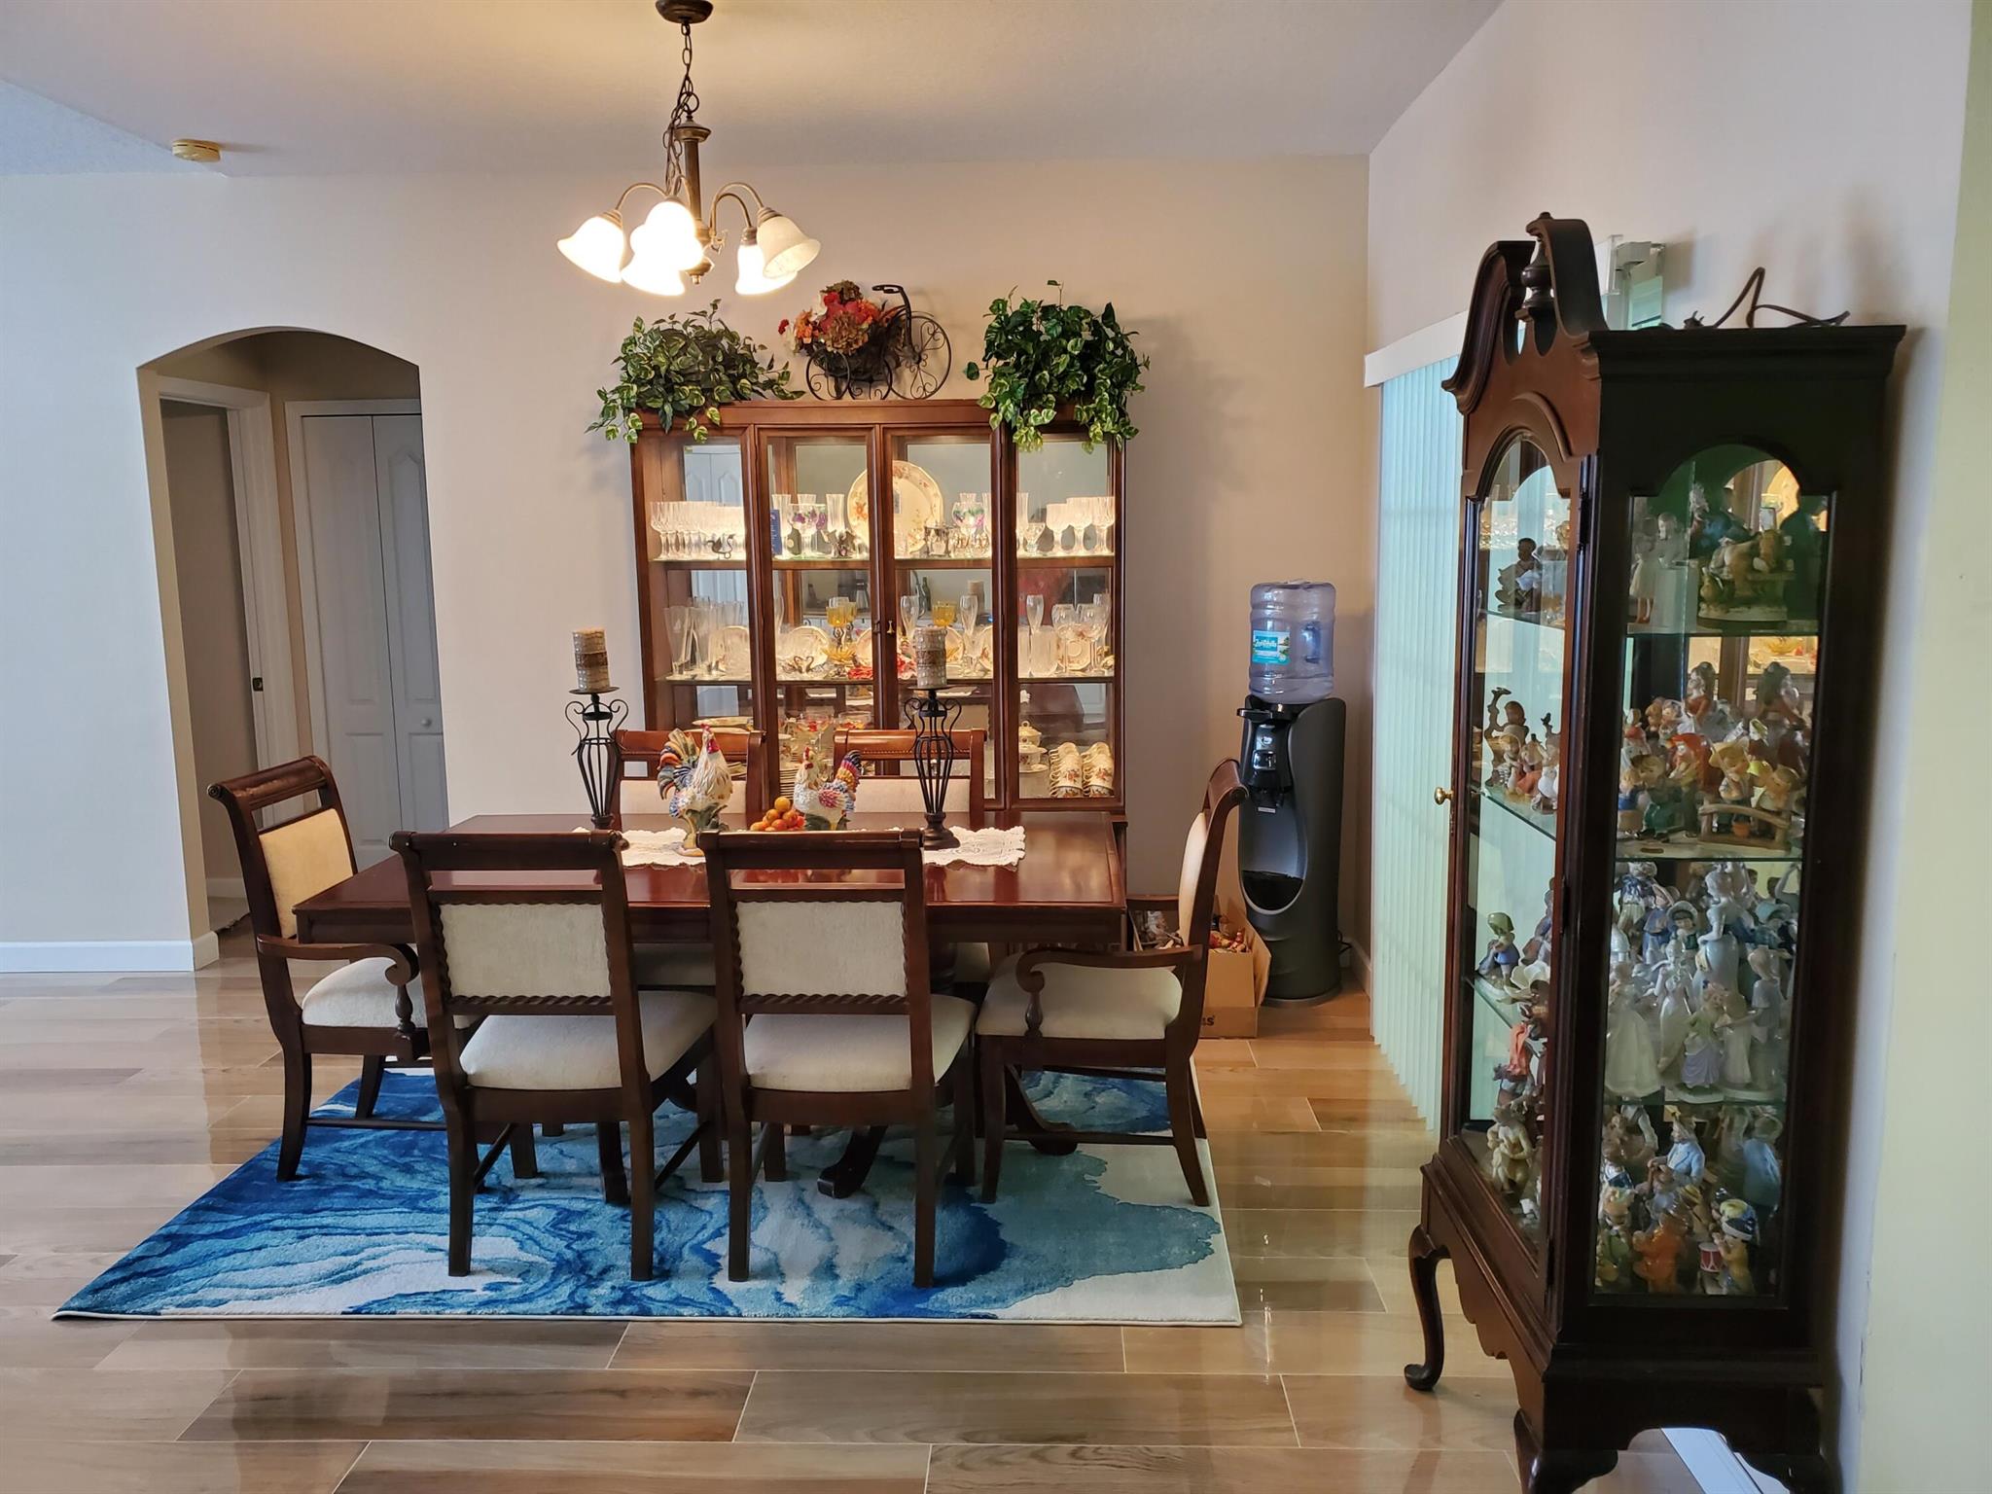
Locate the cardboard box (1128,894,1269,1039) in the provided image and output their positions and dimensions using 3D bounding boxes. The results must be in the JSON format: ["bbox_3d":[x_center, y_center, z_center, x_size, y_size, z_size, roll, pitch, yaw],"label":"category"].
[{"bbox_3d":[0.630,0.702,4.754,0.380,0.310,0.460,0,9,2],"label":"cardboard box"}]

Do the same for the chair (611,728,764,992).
[{"bbox_3d":[-0.896,0.474,4.100,0.530,0.970,0.655,0,9,3],"label":"chair"}]

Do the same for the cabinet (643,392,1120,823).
[{"bbox_3d":[-0.358,-0.137,4.933,1.564,1.936,0.430,0,9,2],"label":"cabinet"}]

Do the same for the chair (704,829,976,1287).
[{"bbox_3d":[-0.324,0.601,3.274,0.510,0.976,0.604,0,9,5],"label":"chair"}]

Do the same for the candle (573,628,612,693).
[{"bbox_3d":[-1.007,-0.220,3.739,0.082,0.150,0.082,0,9,2],"label":"candle"}]

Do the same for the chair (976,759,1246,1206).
[{"bbox_3d":[0.260,0.544,3.594,0.624,0.981,0.585,0,9,6],"label":"chair"}]

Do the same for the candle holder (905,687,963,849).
[{"bbox_3d":[-0.161,0.049,3.844,0.155,0.399,0.155,0,9,2],"label":"candle holder"}]

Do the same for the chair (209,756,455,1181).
[{"bbox_3d":[-1.500,0.542,3.740,0.624,0.976,0.585,0,9,3],"label":"chair"}]

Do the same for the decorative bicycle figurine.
[{"bbox_3d":[-0.412,-1.289,4.800,0.520,0.391,0.250,4,10,29],"label":"decorative bicycle figurine"}]

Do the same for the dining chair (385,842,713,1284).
[{"bbox_3d":[-0.933,0.603,3.302,0.510,0.976,0.604,0,9,3],"label":"dining chair"}]

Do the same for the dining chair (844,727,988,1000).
[{"bbox_3d":[-0.257,0.470,4.081,0.530,0.970,0.655,0,9,4],"label":"dining chair"}]

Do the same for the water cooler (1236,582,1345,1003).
[{"bbox_3d":[0.987,0.143,4.993,0.360,1.358,0.330,-9,12,-44],"label":"water cooler"}]

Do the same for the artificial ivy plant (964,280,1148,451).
[{"bbox_3d":[0.187,-1.181,4.672,0.560,0.500,0.430,0,9,2],"label":"artificial ivy plant"}]

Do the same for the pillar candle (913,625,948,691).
[{"bbox_3d":[-0.162,-0.222,3.715,0.082,0.150,0.082,0,9,2],"label":"pillar candle"}]

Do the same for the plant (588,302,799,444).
[{"bbox_3d":[-0.945,-1.173,4.706,0.620,0.420,0.420,0,9,2],"label":"plant"}]

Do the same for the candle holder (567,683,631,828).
[{"bbox_3d":[-1.022,0.057,3.848,0.155,0.400,0.155,0,9,2],"label":"candle holder"}]

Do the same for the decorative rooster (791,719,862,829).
[{"bbox_3d":[-0.423,0.126,3.755,0.175,0.252,0.120,-3,9,-13],"label":"decorative rooster"}]

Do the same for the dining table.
[{"bbox_3d":[-0.603,0.640,3.796,1.794,0.747,1.053,0,9,2],"label":"dining table"}]

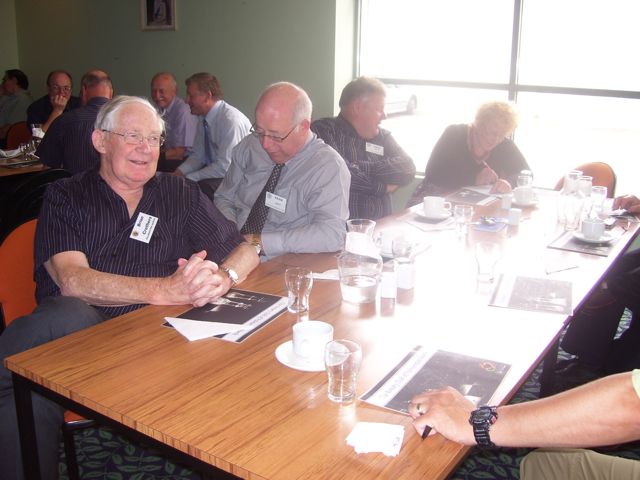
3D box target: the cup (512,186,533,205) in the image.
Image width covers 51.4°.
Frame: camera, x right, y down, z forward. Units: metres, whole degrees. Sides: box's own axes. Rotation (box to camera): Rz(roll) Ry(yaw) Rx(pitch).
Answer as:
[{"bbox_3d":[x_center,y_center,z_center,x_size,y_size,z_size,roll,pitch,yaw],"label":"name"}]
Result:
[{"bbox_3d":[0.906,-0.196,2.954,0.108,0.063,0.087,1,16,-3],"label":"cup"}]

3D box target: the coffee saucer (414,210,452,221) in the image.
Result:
[{"bbox_3d":[0.477,-0.100,2.778,0.156,0.021,0.156,2,15,0],"label":"coffee saucer"}]

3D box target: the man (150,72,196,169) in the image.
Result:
[{"bbox_3d":[-1.020,-0.425,4.220,0.520,1.250,0.780,13,19,36],"label":"man"}]

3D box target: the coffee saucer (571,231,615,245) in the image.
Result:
[{"bbox_3d":[1.026,-0.006,2.498,0.154,0.021,0.154,2,15,0],"label":"coffee saucer"}]

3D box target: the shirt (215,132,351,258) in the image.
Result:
[{"bbox_3d":[-0.129,-0.099,2.360,0.520,0.550,0.400,1,15,-3],"label":"shirt"}]

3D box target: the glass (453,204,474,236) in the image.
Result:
[{"bbox_3d":[0.540,-0.071,2.514,0.070,0.108,0.070,12,18,33],"label":"glass"}]

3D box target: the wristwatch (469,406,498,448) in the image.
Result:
[{"bbox_3d":[0.284,0.327,1.155,0.047,0.052,0.060,-1,17,-10],"label":"wristwatch"}]

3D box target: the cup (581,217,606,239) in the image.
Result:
[{"bbox_3d":[1.032,-0.035,2.502,0.088,0.064,0.100,11,18,31],"label":"cup"}]

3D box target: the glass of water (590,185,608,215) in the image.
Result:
[{"bbox_3d":[1.198,-0.174,2.861,0.067,0.112,0.067,2,16,0],"label":"glass of water"}]

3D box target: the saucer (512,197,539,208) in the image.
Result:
[{"bbox_3d":[0.895,-0.167,2.962,0.150,0.022,0.150,2,16,0],"label":"saucer"}]

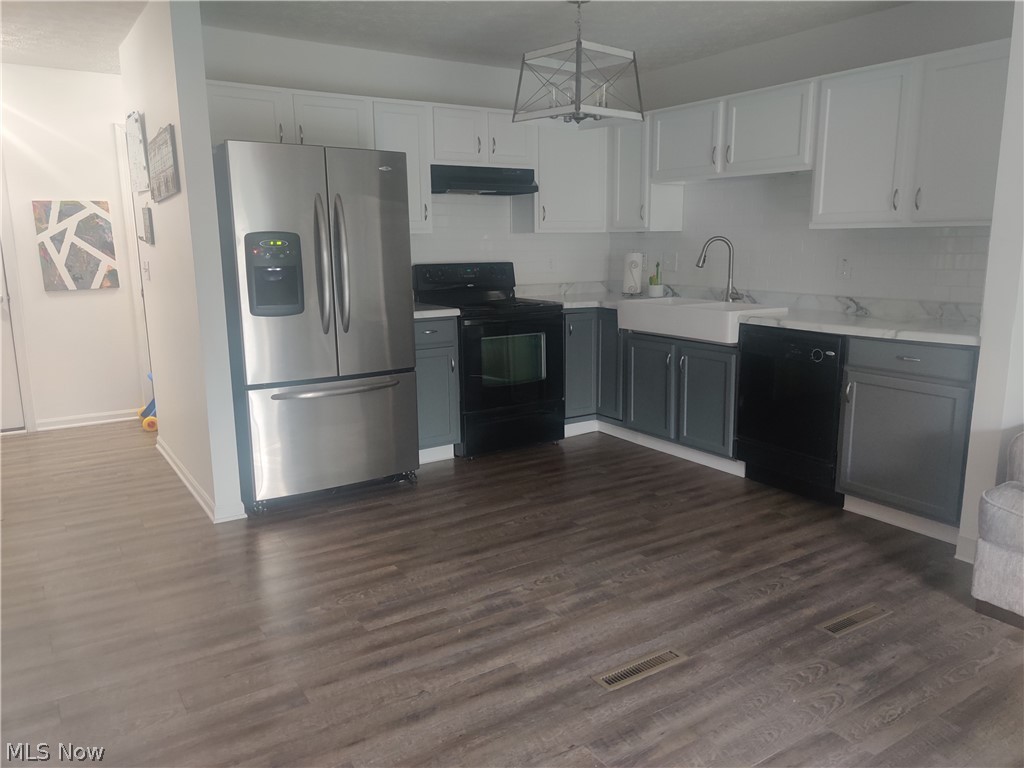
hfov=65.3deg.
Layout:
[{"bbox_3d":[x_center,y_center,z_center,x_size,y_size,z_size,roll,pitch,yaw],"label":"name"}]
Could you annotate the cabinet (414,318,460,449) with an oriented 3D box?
[{"bbox_3d":[-0.649,-0.038,4.917,0.378,0.782,0.625,-7,12,-32],"label":"cabinet"}]

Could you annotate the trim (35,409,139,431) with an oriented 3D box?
[{"bbox_3d":[-3.131,0.258,5.921,0.670,0.076,0.017,-7,12,-32],"label":"trim"}]

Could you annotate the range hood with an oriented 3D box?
[{"bbox_3d":[-0.235,-1.300,5.126,0.762,0.154,0.360,-7,12,-32],"label":"range hood"}]

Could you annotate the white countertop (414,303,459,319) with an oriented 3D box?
[{"bbox_3d":[-0.634,-0.446,4.866,0.370,0.041,0.641,-7,12,-32],"label":"white countertop"}]

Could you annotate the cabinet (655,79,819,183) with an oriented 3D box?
[{"bbox_3d":[1.361,-1.442,4.703,0.305,0.467,1.253,-7,12,-32],"label":"cabinet"}]

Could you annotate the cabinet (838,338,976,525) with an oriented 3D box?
[{"bbox_3d":[1.989,0.165,3.722,0.607,0.797,0.605,-7,12,-32],"label":"cabinet"}]

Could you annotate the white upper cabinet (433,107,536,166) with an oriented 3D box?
[{"bbox_3d":[-0.249,-1.556,5.098,0.762,0.359,0.315,-7,12,-32],"label":"white upper cabinet"}]

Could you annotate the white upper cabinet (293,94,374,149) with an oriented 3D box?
[{"bbox_3d":[-1.068,-1.452,4.581,0.460,0.363,0.315,-7,12,-32],"label":"white upper cabinet"}]

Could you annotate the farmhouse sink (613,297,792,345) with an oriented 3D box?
[{"bbox_3d":[1.106,-0.387,4.723,0.475,0.175,0.945,-7,12,-32],"label":"farmhouse sink"}]

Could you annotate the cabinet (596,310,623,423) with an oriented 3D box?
[{"bbox_3d":[0.893,-0.139,5.394,0.592,0.782,0.270,-7,12,-32],"label":"cabinet"}]

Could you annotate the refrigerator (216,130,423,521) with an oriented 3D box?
[{"bbox_3d":[-1.114,-0.349,4.380,0.910,1.775,0.860,-7,12,-32],"label":"refrigerator"}]

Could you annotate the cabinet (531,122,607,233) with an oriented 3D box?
[{"bbox_3d":[0.329,-1.431,5.507,0.615,0.762,0.325,-7,12,-32],"label":"cabinet"}]

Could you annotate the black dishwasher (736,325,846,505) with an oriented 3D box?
[{"bbox_3d":[1.649,0.115,4.240,0.610,0.875,0.625,-7,12,-32],"label":"black dishwasher"}]

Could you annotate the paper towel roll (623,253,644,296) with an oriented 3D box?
[{"bbox_3d":[0.855,-0.781,5.708,0.150,0.295,0.150,0,10,0],"label":"paper towel roll"}]

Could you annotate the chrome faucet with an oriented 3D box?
[{"bbox_3d":[1.274,-0.691,4.883,0.280,0.415,0.120,-5,11,-24],"label":"chrome faucet"}]

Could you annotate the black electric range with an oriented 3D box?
[{"bbox_3d":[-0.152,-0.182,5.154,0.755,1.153,0.690,-7,12,-32],"label":"black electric range"}]

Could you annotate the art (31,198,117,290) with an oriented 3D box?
[{"bbox_3d":[-3.104,-0.988,5.703,0.485,0.612,0.030,-7,12,-32],"label":"art"}]

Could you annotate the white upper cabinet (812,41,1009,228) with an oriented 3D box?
[{"bbox_3d":[1.970,-1.128,3.766,0.315,0.762,1.070,-7,12,-32],"label":"white upper cabinet"}]

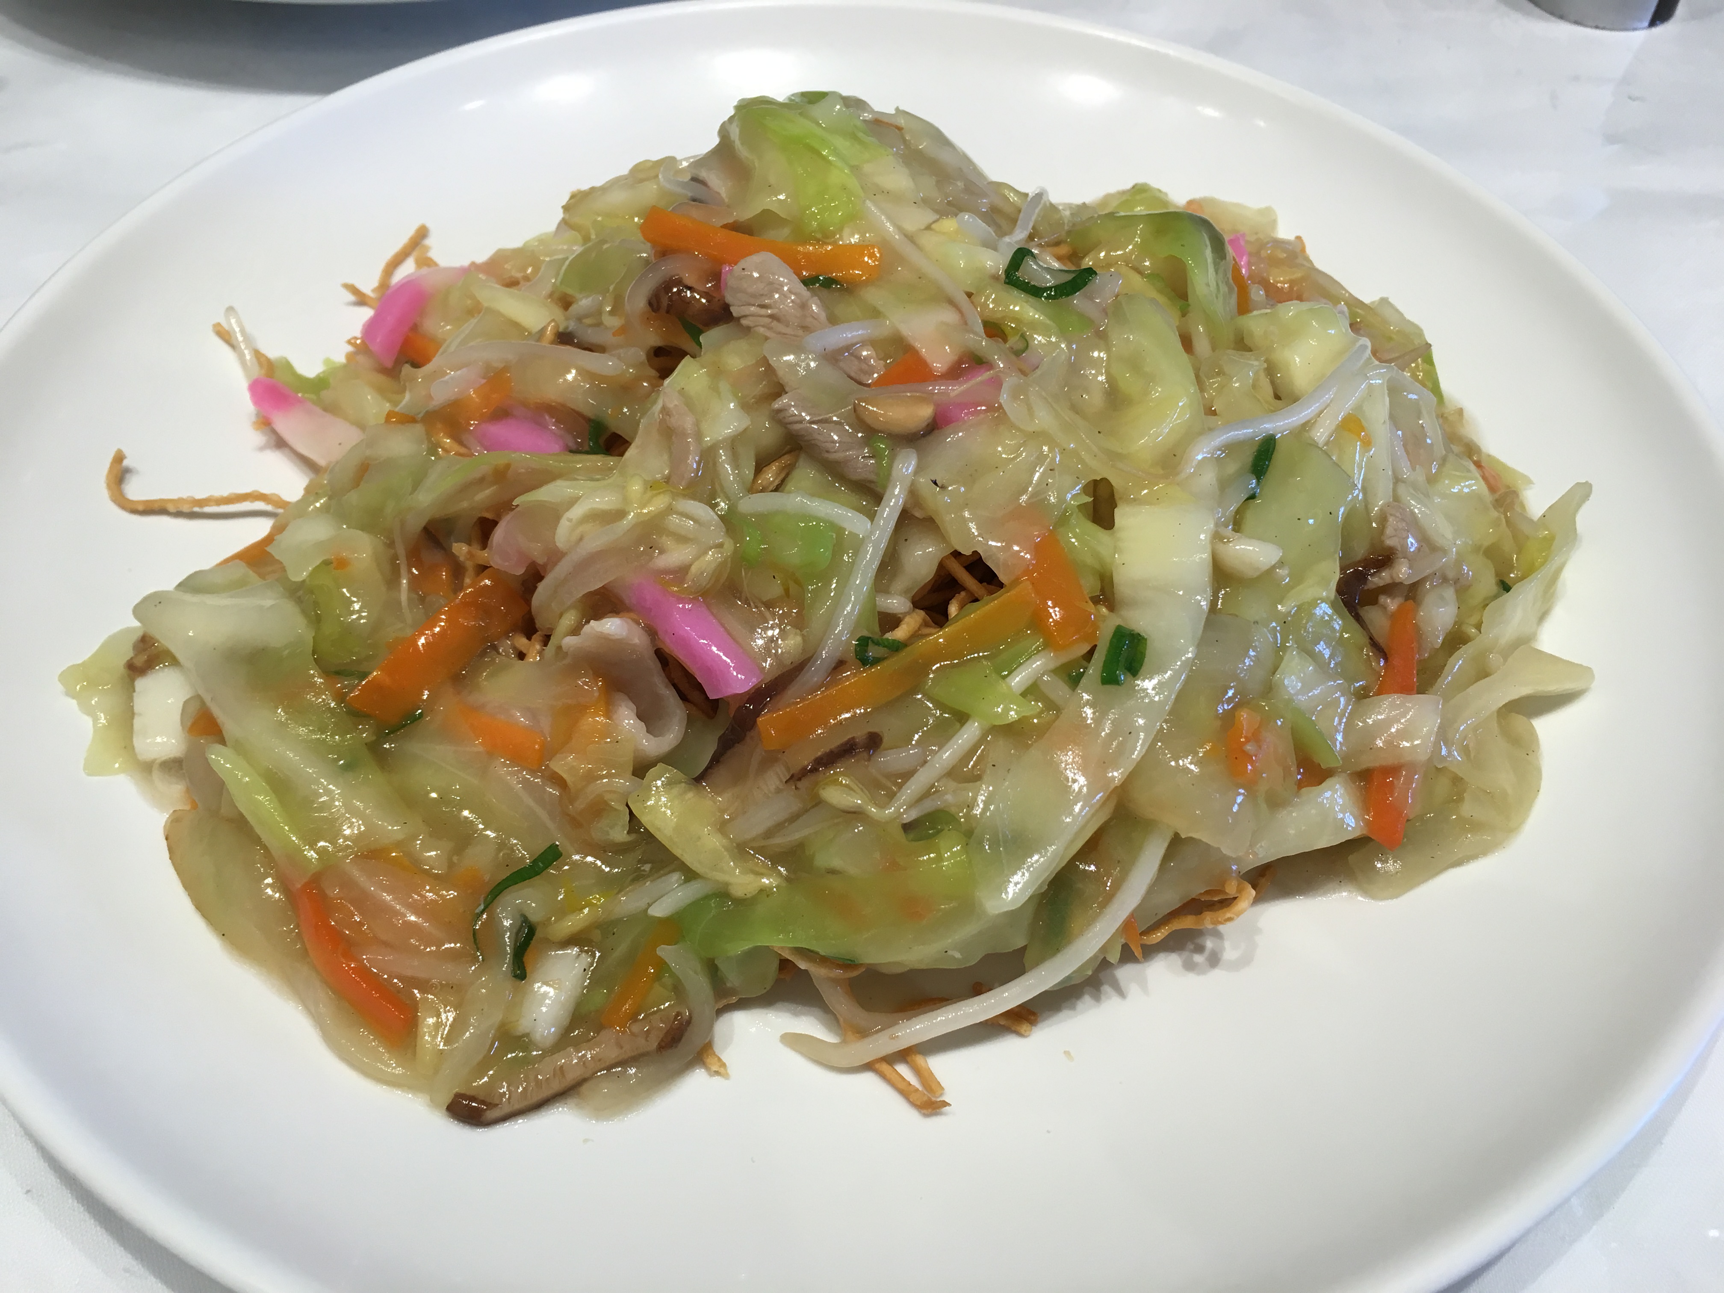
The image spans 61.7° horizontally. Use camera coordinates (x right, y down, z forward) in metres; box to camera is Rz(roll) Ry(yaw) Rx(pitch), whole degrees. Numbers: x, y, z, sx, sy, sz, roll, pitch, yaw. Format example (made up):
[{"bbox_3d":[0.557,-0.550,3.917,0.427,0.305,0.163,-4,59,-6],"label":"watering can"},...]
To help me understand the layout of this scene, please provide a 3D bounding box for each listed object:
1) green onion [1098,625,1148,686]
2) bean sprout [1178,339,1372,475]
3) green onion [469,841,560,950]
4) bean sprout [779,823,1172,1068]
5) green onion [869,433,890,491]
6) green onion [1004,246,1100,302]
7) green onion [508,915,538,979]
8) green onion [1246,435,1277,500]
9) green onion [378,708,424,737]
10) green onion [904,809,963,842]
[{"bbox_3d":[0.034,0.003,0.189,0.005,0.007,0.010,15,52,10],"label":"green onion"},{"bbox_3d":[0.063,-0.035,0.213,0.041,0.007,0.009,-29,57,-23],"label":"bean sprout"},{"bbox_3d":[-0.044,0.031,0.181,0.006,0.008,0.015,32,56,22],"label":"green onion"},{"bbox_3d":[0.017,0.039,0.178,0.053,0.017,0.013,-20,54,-17],"label":"bean sprout"},{"bbox_3d":[0.003,-0.024,0.194,0.003,0.005,0.010,-3,51,-4],"label":"green onion"},{"bbox_3d":[0.029,-0.056,0.222,0.014,0.009,0.004,12,51,8],"label":"green onion"},{"bbox_3d":[-0.042,0.038,0.180,0.003,0.006,0.008,5,50,2],"label":"green onion"},{"bbox_3d":[0.059,-0.026,0.212,0.004,0.004,0.014,18,52,13],"label":"green onion"},{"bbox_3d":[-0.061,0.011,0.191,0.007,0.006,0.004,-17,53,-15],"label":"green onion"},{"bbox_3d":[0.009,0.022,0.179,0.007,0.005,0.004,-12,52,-12],"label":"green onion"}]

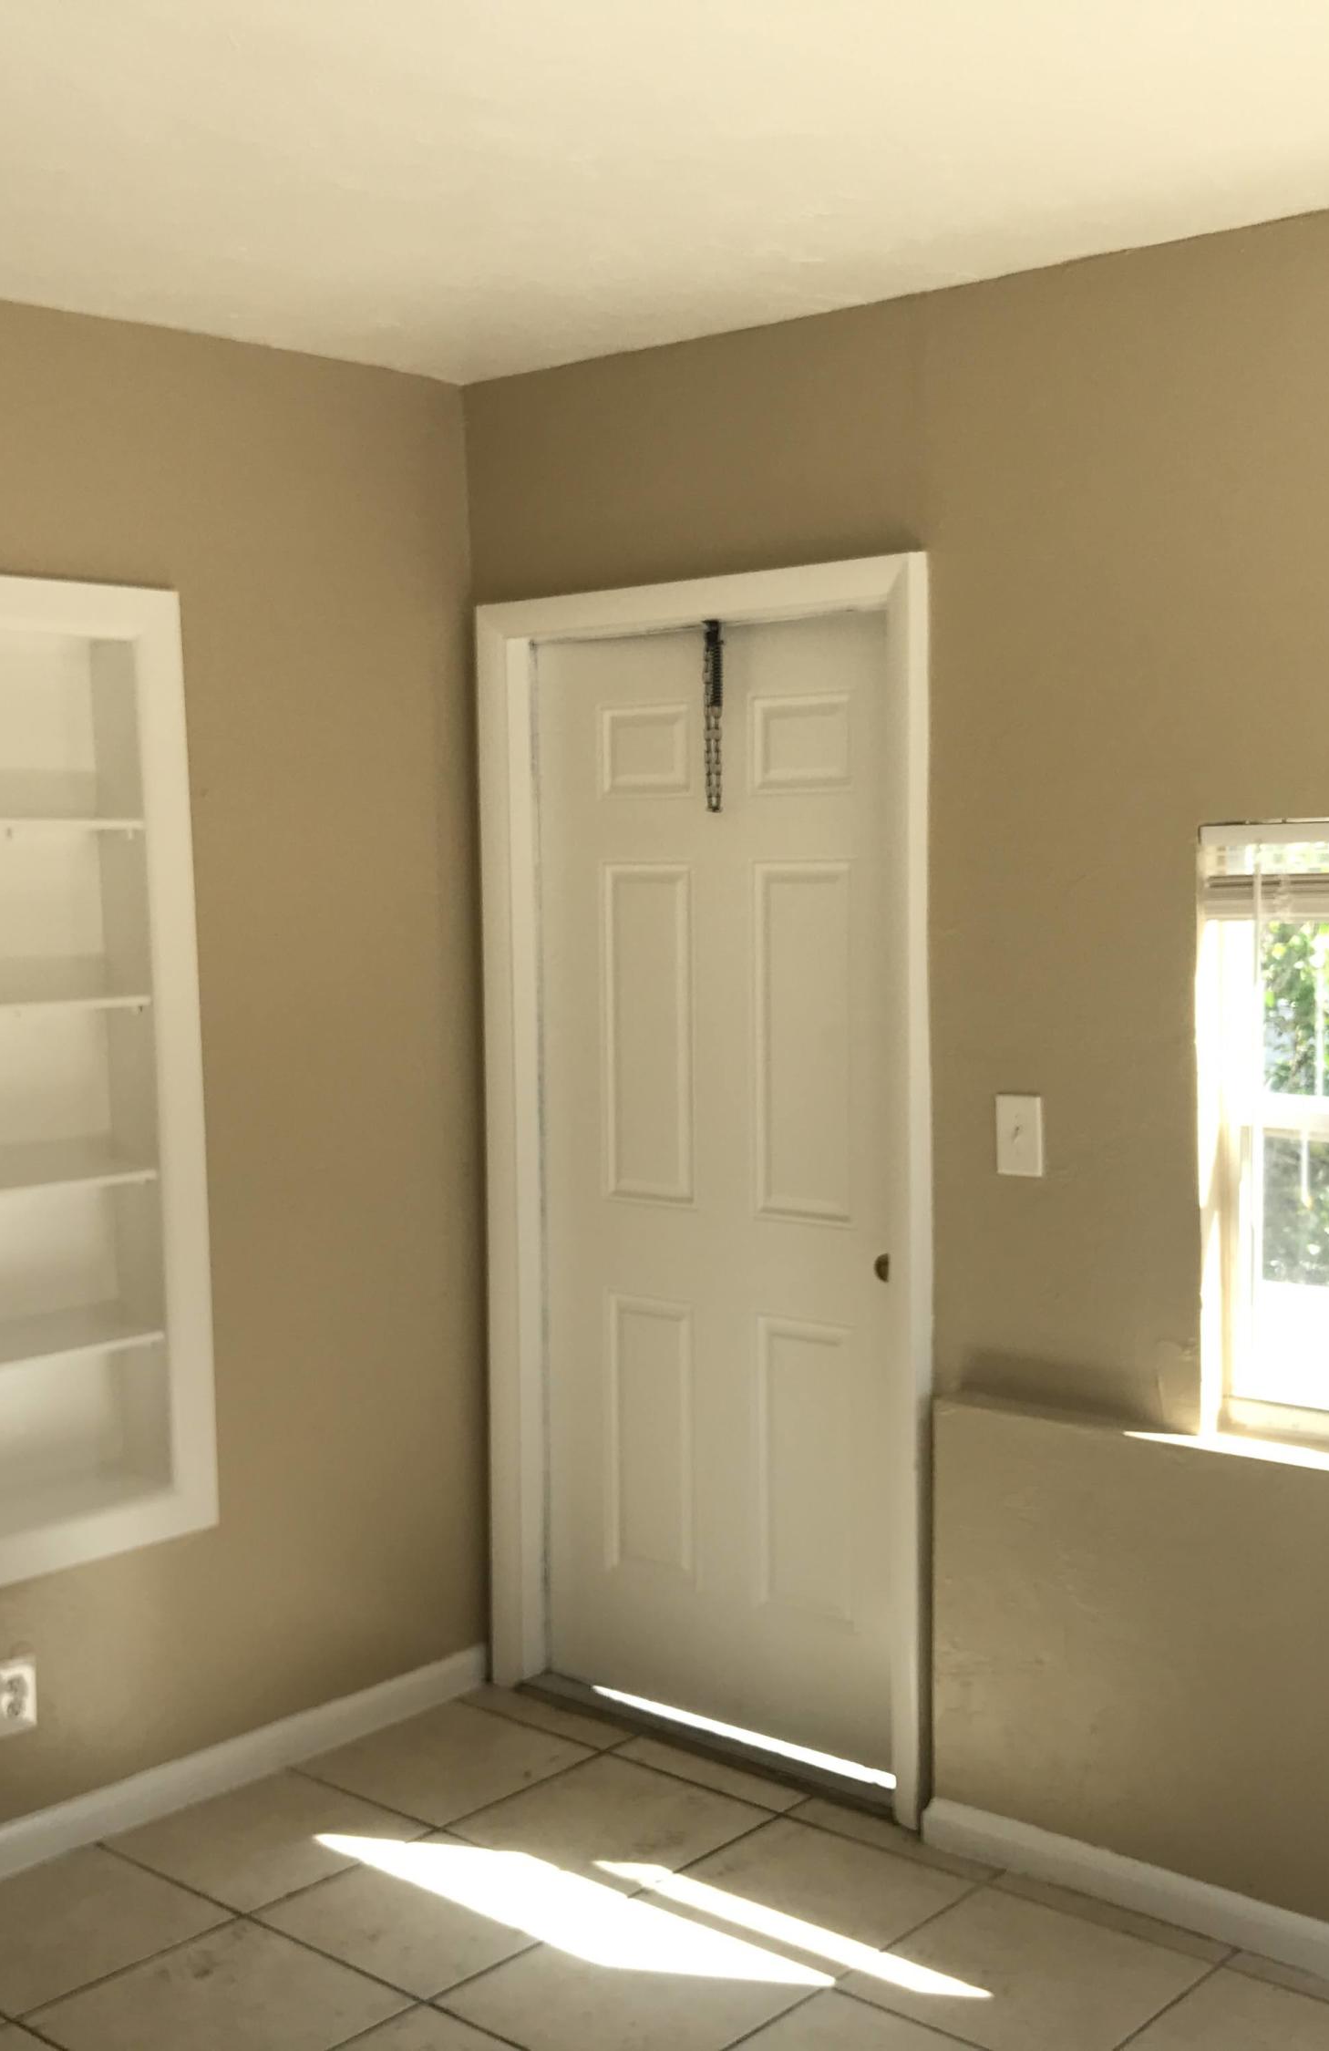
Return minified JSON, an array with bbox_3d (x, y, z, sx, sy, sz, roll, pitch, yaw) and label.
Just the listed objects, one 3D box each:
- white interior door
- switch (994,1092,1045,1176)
[{"bbox_3d":[0.108,0.279,3.928,0.895,1.972,0.045,3,6,41],"label":"white interior door"},{"bbox_3d":[0.558,0.173,3.466,0.080,0.124,0.015,3,6,41],"label":"switch"}]

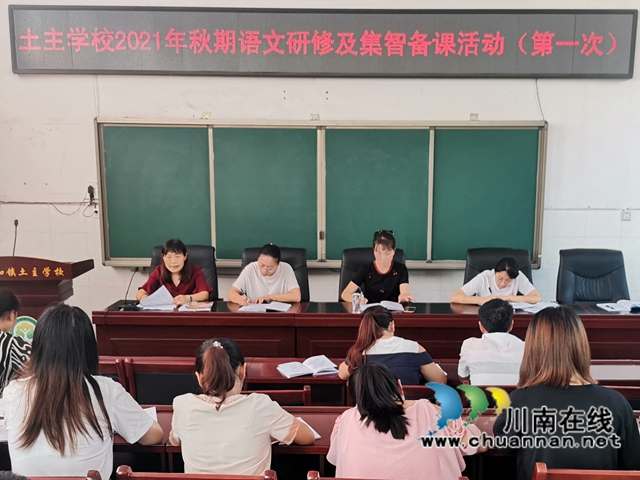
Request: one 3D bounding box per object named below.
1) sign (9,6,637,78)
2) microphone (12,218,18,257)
[{"bbox_3d":[0.039,-1.717,4.208,5.402,0.570,0.090,0,7,0],"label":"sign"},{"bbox_3d":[-2.359,0.014,3.720,0.050,0.346,0.080,0,7,0],"label":"microphone"}]

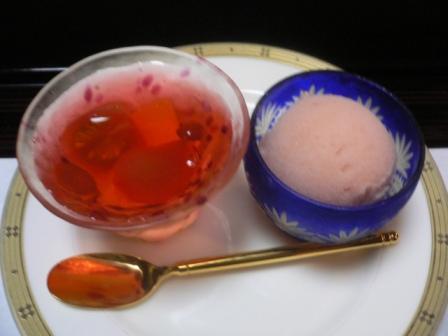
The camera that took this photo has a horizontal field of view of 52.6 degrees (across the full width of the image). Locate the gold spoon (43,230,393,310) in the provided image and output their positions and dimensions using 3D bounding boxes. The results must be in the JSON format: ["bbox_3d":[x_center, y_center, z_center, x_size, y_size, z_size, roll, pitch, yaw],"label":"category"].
[{"bbox_3d":[0.001,0.043,0.207,0.163,0.018,0.026,-7,58,-2],"label":"gold spoon"}]

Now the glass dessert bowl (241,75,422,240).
[{"bbox_3d":[0.050,-0.003,0.219,0.078,0.048,0.078,0,57,0],"label":"glass dessert bowl"}]

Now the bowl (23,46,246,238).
[{"bbox_3d":[-0.037,-0.002,0.212,0.094,0.058,0.094,0,57,0],"label":"bowl"}]

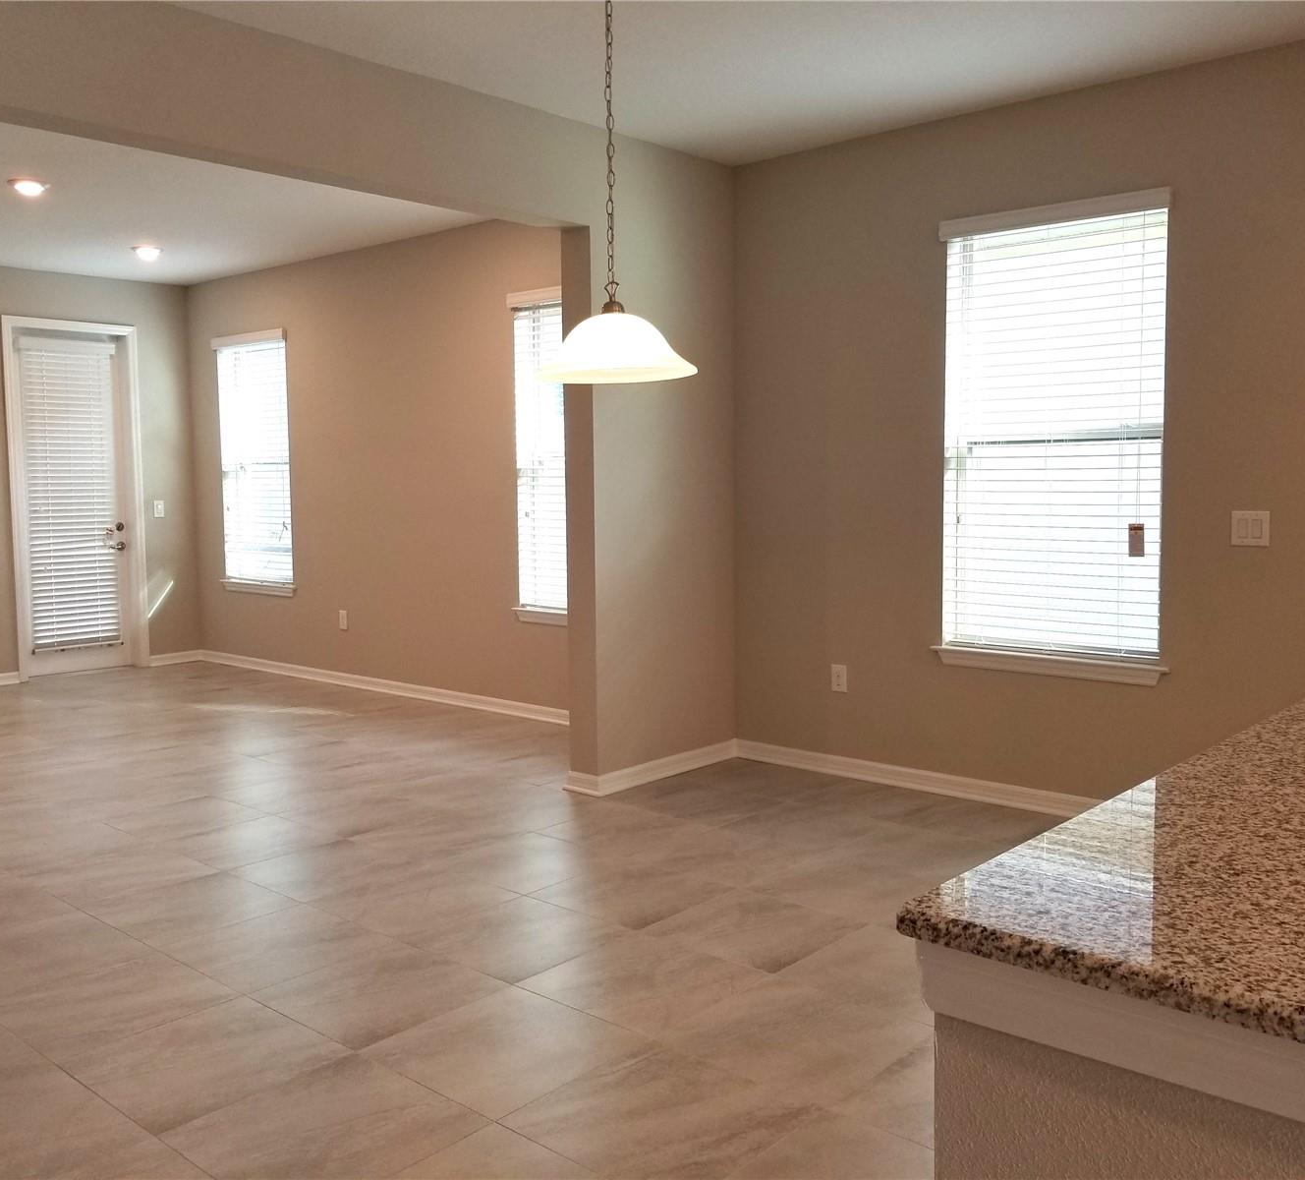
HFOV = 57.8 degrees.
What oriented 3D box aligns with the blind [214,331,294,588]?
[{"bbox_3d":[-2.879,-0.943,8.551,0.916,1.771,0.065,4,7,41],"label":"blind"}]

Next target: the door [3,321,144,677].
[{"bbox_3d":[-4.152,-0.650,8.537,0.100,2.534,0.923,4,7,41],"label":"door"}]

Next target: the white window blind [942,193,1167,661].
[{"bbox_3d":[1.581,-0.620,4.757,0.904,1.777,0.065,4,7,41],"label":"white window blind"}]

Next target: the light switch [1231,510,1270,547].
[{"bbox_3d":[2.164,-0.221,4.279,0.126,0.122,0.012,4,7,41],"label":"light switch"}]

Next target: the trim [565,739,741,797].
[{"bbox_3d":[0.015,0.820,5.606,0.255,0.089,0.983,4,7,41],"label":"trim"}]

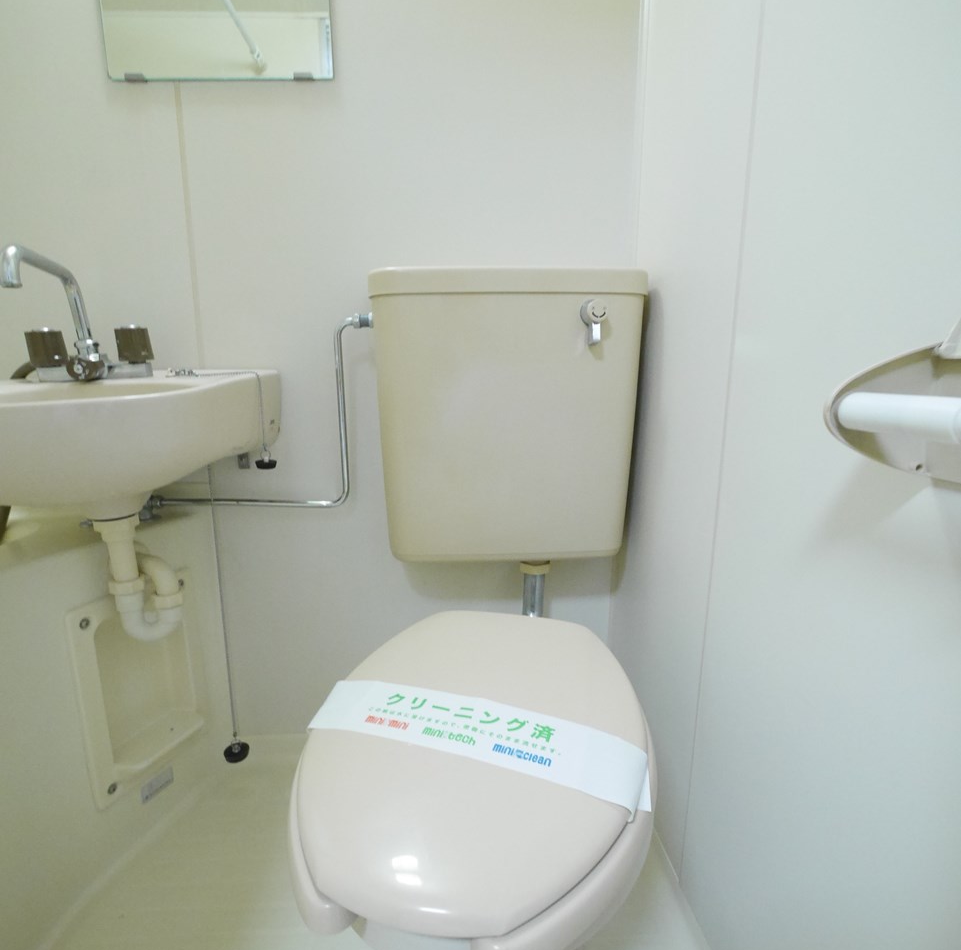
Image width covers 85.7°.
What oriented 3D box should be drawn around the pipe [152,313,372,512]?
[{"bbox_3d":[-0.372,-0.098,0.867,0.395,0.330,0.045,0,11,0],"label":"pipe"}]

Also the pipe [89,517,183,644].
[{"bbox_3d":[-0.506,0.153,0.772,0.090,0.210,0.125,0,11,0],"label":"pipe"}]

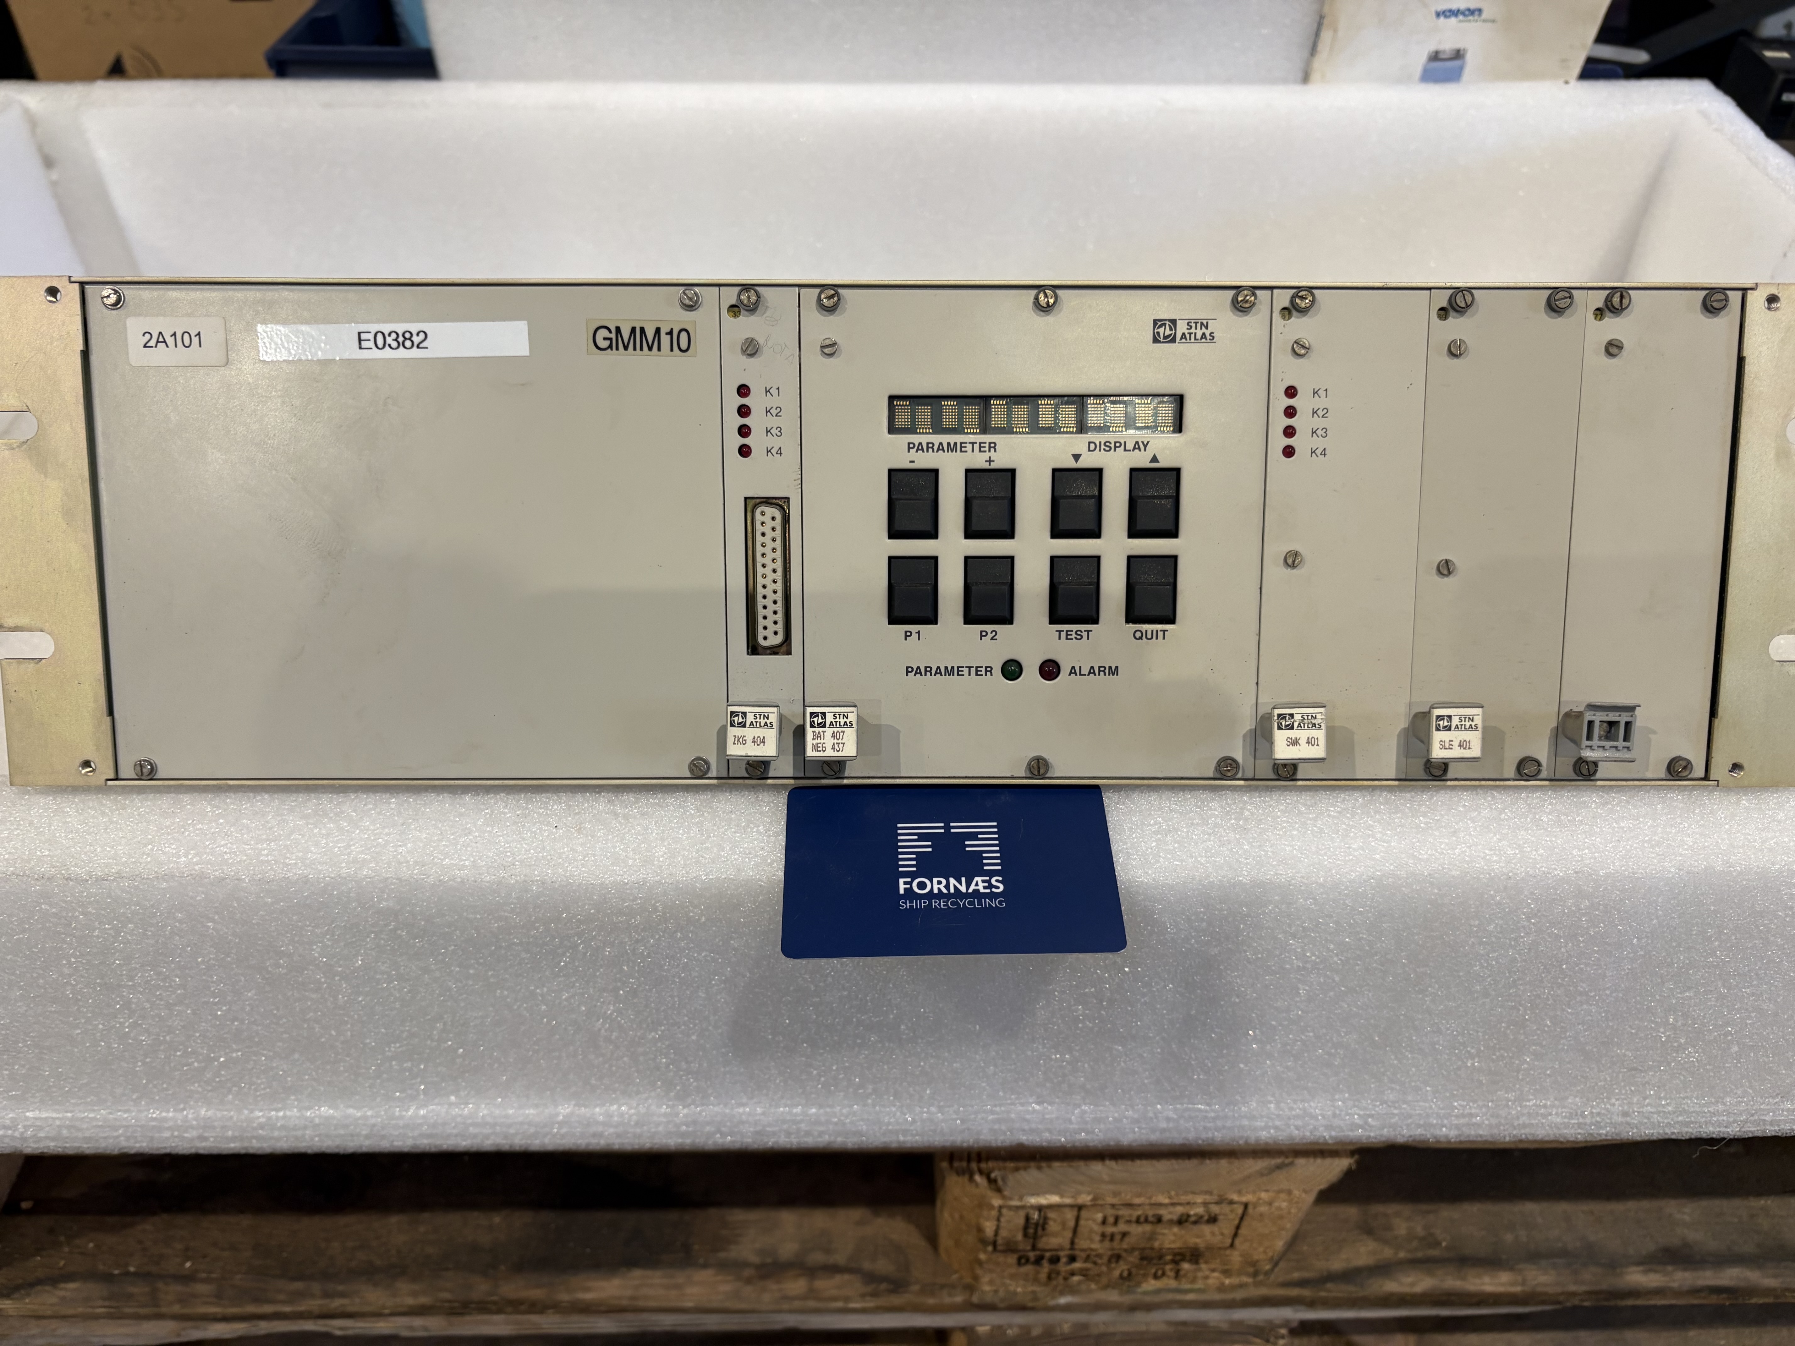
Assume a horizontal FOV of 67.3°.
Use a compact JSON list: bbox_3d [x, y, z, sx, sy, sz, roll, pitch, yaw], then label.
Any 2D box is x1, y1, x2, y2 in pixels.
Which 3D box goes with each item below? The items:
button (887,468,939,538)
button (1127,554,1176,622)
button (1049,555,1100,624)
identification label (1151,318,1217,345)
[{"bbox_3d":[0.004,-0.044,0.353,0.013,0.018,0.005,0,7,-1],"label":"button"},{"bbox_3d":[0.068,-0.022,0.357,0.013,0.018,0.005,0,7,-1],"label":"button"},{"bbox_3d":[0.047,-0.022,0.357,0.013,0.018,0.005,0,7,-1],"label":"button"},{"bbox_3d":[0.074,-0.088,0.349,0.017,0.007,0.001,0,7,-1],"label":"identification label"}]

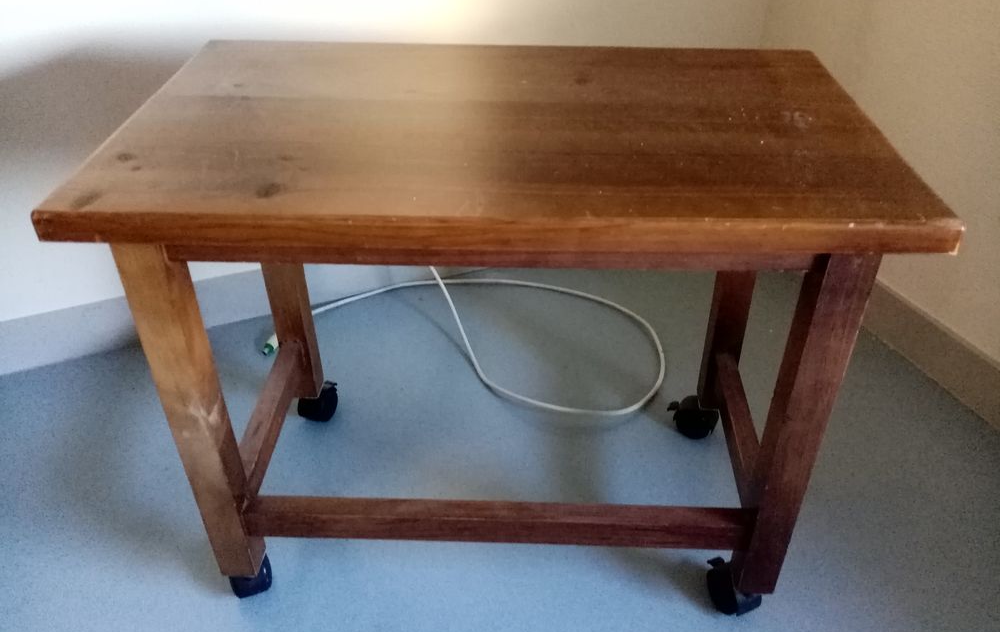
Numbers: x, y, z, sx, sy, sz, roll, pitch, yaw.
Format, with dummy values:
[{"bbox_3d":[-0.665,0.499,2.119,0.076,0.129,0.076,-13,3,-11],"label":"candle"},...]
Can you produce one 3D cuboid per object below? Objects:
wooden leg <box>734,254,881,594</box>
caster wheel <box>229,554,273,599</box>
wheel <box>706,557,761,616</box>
[{"bbox_3d":[0.286,0.114,0.731,0.040,0.466,0.040,1,36,3],"label":"wooden leg"},{"bbox_3d":[-0.309,0.313,0.934,0.041,0.060,0.059,-13,38,-16],"label":"caster wheel"},{"bbox_3d":[0.286,0.322,0.913,0.041,0.060,0.064,-14,38,-17],"label":"wheel"}]

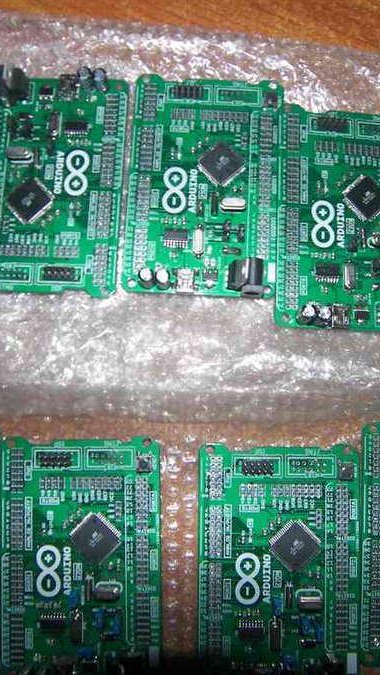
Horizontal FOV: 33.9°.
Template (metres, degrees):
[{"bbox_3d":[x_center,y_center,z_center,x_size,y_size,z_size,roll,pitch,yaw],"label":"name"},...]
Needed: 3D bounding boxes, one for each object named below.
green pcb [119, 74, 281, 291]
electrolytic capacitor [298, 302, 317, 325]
[{"bbox_3d":[0.007,-0.066,0.260,0.063,0.013,0.099,3,80,0],"label":"green pcb"},{"bbox_3d":[0.046,-0.009,0.249,0.005,0.011,0.005,3,78,-4],"label":"electrolytic capacitor"}]

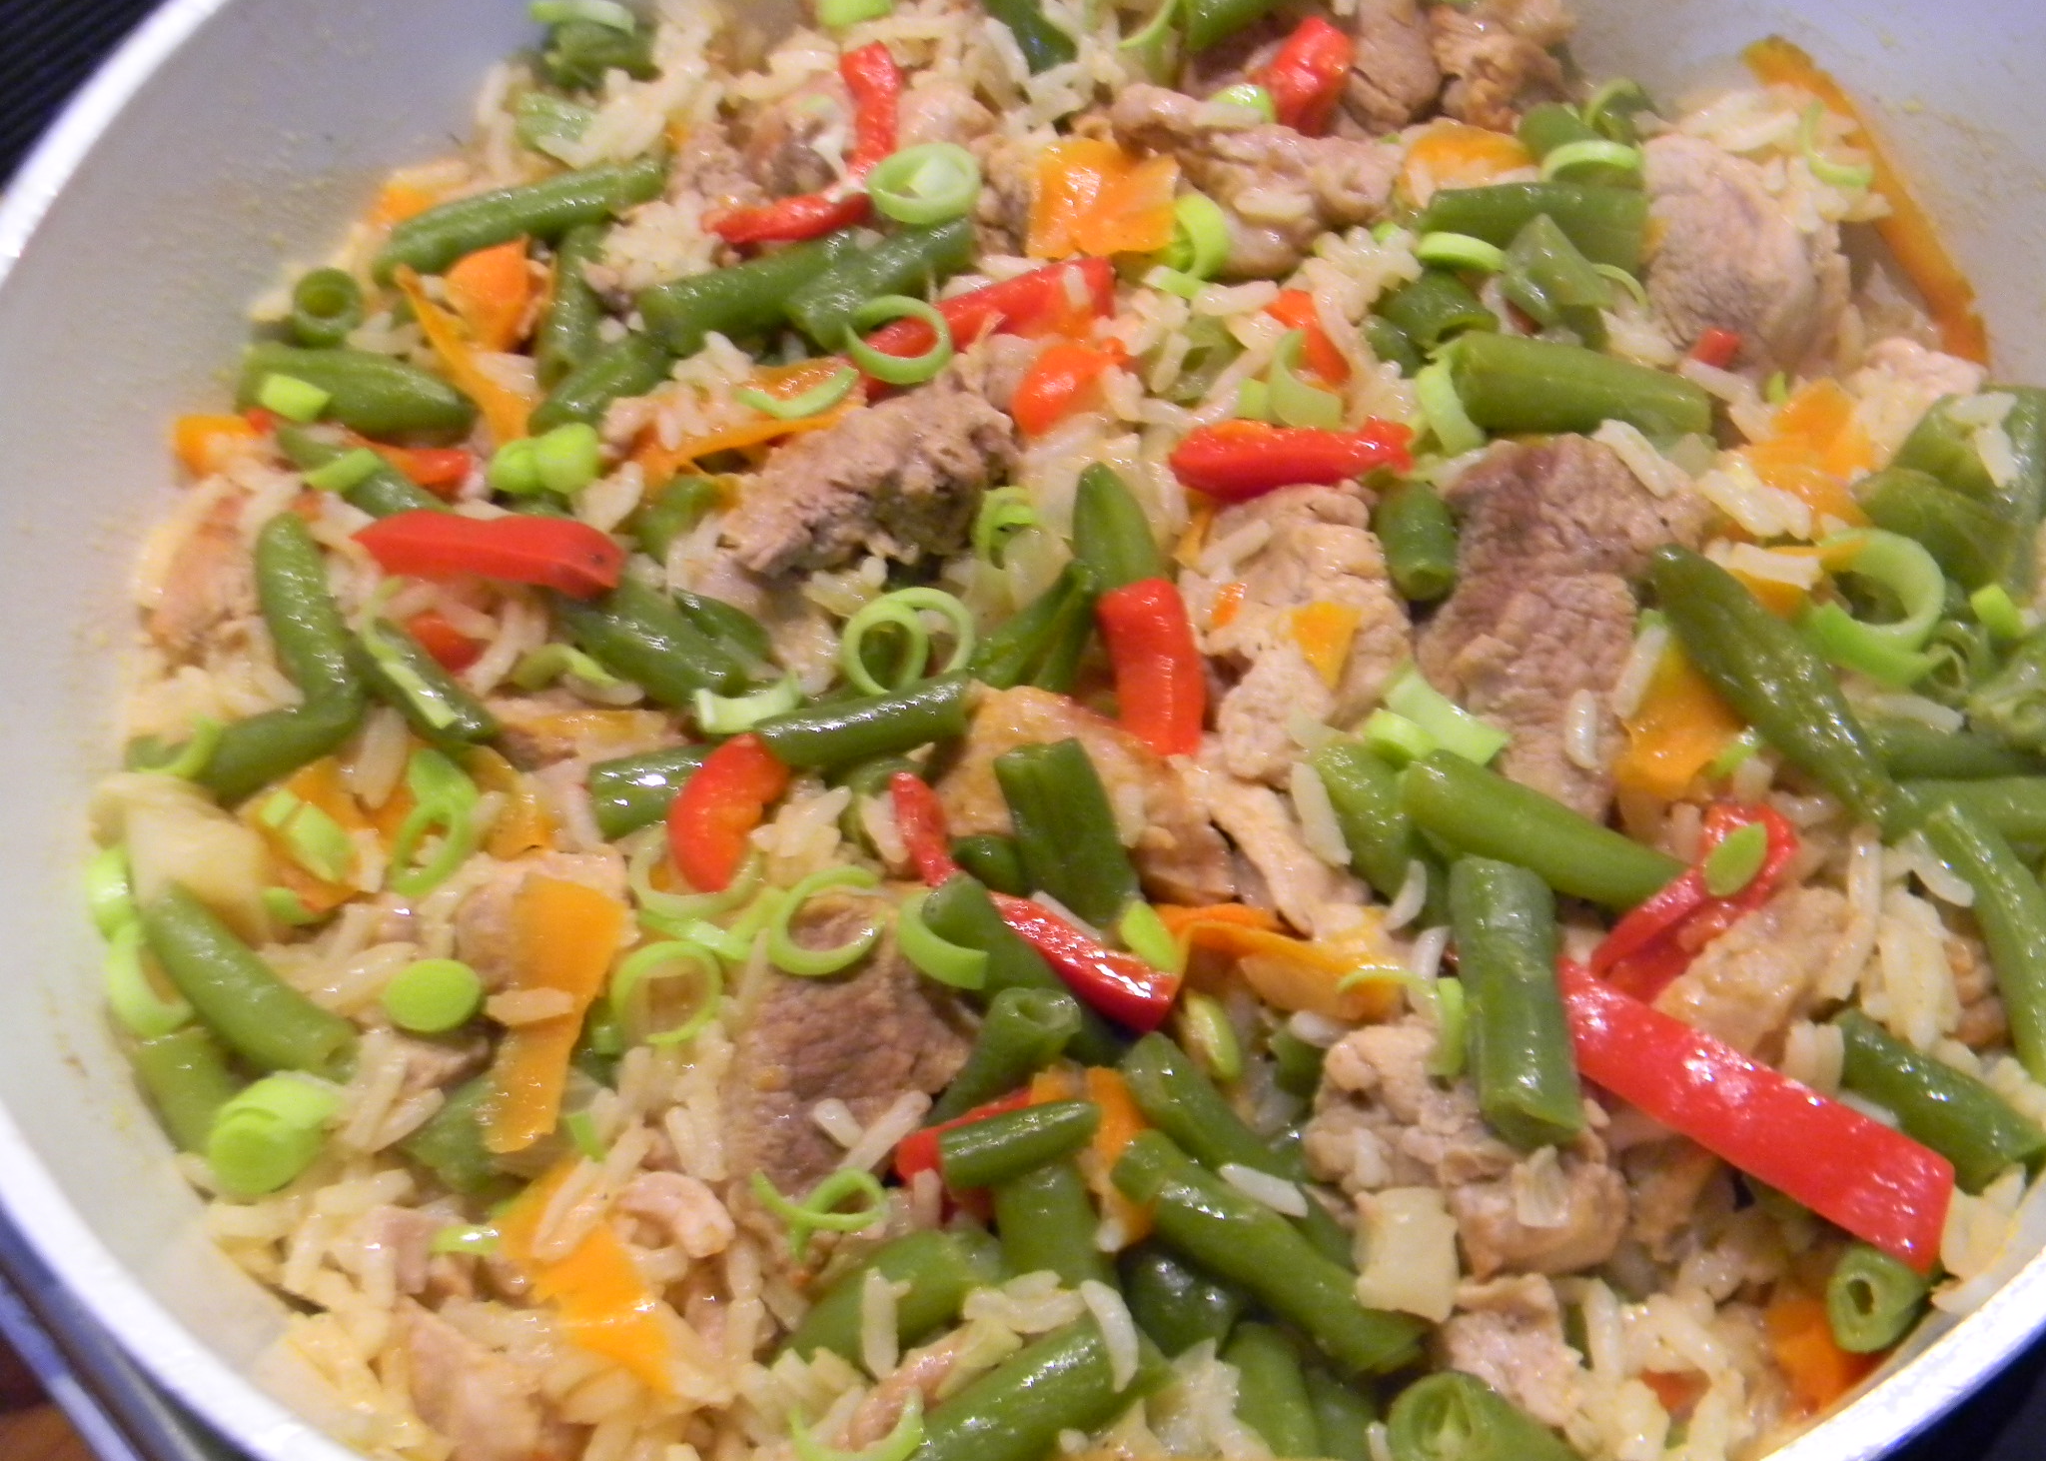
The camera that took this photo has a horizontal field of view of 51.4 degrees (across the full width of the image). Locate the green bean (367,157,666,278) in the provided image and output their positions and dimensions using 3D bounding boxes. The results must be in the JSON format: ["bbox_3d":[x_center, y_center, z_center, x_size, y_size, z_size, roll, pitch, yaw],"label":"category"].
[{"bbox_3d":[-0.075,-0.077,0.320,0.045,0.008,0.009,-20,60,-4],"label":"green bean"}]

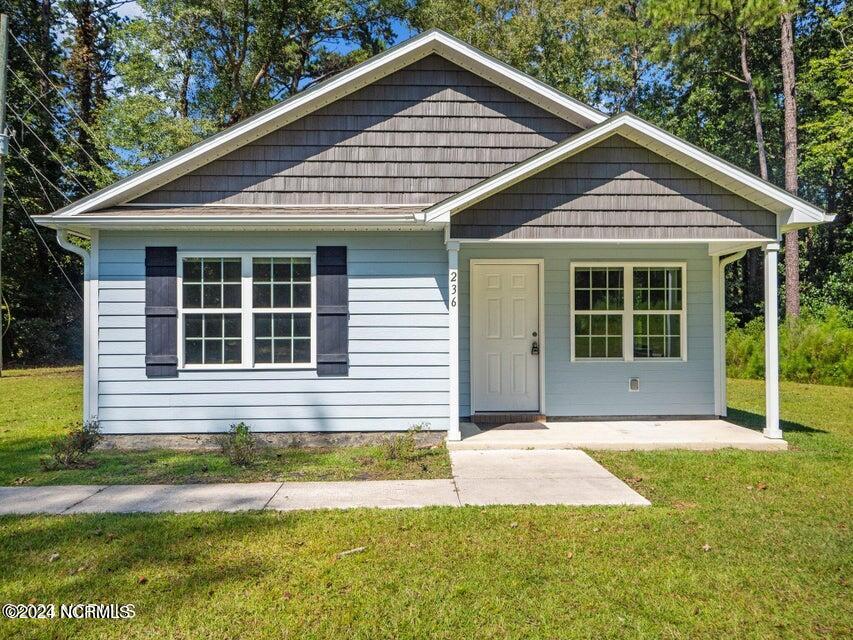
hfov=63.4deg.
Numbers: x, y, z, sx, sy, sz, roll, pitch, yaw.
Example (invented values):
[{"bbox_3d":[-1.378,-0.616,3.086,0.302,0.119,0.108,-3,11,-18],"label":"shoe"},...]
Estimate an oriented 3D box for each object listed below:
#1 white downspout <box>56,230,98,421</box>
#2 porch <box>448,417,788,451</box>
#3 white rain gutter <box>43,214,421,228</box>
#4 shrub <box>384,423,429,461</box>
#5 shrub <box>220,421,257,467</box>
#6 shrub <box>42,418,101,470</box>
[{"bbox_3d":[-4.120,0.130,8.130,0.440,2.390,0.100,0,0,-1],"label":"white downspout"},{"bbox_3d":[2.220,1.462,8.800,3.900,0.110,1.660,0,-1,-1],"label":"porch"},{"bbox_3d":[-2.140,-1.090,7.690,4.300,0.150,0.130,0,-1,-2],"label":"white rain gutter"},{"bbox_3d":[-0.228,1.315,7.500,0.480,0.410,0.420,0,-1,-2],"label":"shrub"},{"bbox_3d":[-2.000,1.307,7.300,0.380,0.440,0.380,0,-1,-2],"label":"shrub"},{"bbox_3d":[-3.730,1.275,7.250,0.580,0.490,0.520,0,-1,-2],"label":"shrub"}]

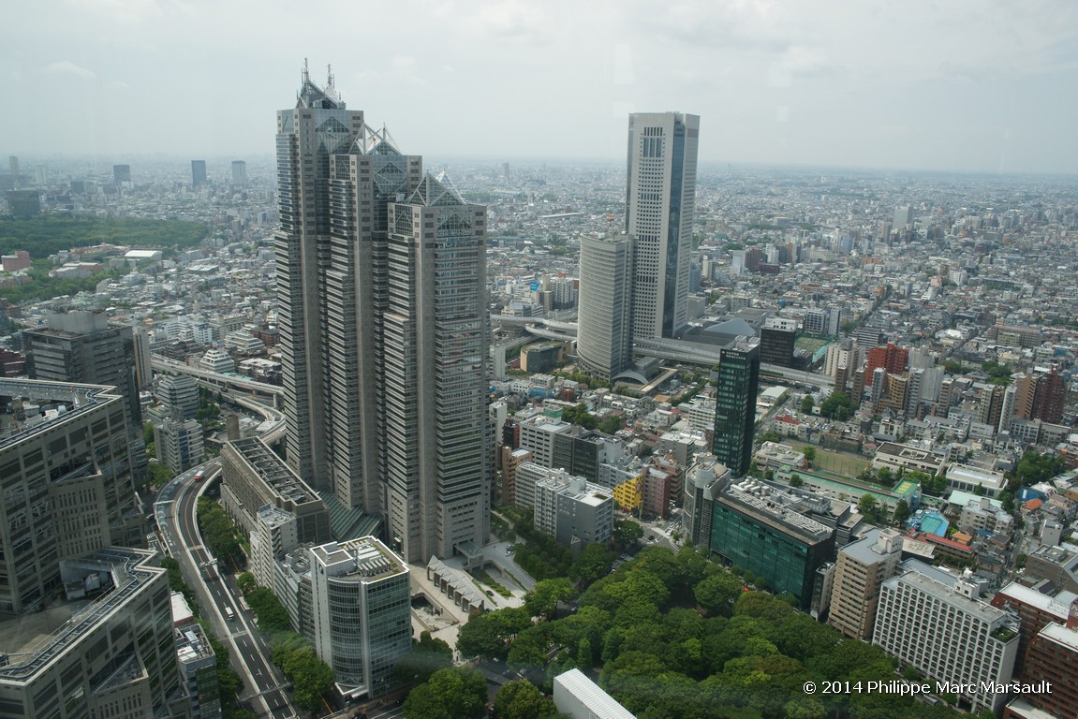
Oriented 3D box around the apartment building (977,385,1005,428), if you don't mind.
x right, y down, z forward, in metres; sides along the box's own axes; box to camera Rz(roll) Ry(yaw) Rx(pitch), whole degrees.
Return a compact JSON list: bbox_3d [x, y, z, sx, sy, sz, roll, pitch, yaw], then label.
[{"bbox_3d":[357.100,37.830,613.560,12.600,32.800,17.000,12,18,36],"label":"apartment building"}]

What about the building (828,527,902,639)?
[{"bbox_3d":[148.840,100.070,352.770,31.600,41.600,15.200,-10,19,-37],"label":"building"}]

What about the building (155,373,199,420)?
[{"bbox_3d":[-272.260,30.740,588.500,31.200,32.200,19.000,14,20,40],"label":"building"}]

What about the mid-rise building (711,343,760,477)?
[{"bbox_3d":[124.880,32.060,497.510,16.400,86.000,31.000,9,16,27],"label":"mid-rise building"}]

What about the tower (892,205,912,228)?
[{"bbox_3d":[1092.120,-425.020,2338.080,26.000,62.000,44.000,-11,19,-38],"label":"tower"}]

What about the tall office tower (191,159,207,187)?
[{"bbox_3d":[-1587.070,-861.130,3639.000,56.000,130.000,38.000,-4,16,-18],"label":"tall office tower"}]

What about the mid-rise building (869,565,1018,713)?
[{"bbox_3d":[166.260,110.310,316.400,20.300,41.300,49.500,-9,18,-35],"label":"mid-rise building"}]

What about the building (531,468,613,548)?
[{"bbox_3d":[18.340,82.450,423.830,40.700,29.500,16.800,13,19,37],"label":"building"}]

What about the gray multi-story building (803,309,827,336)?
[{"bbox_3d":[335.330,-45.270,940.400,18.700,24.300,13.000,13,19,37],"label":"gray multi-story building"}]

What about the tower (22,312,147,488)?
[{"bbox_3d":[-250.070,26.130,433.860,36.300,109.000,37.000,7,16,22],"label":"tower"}]

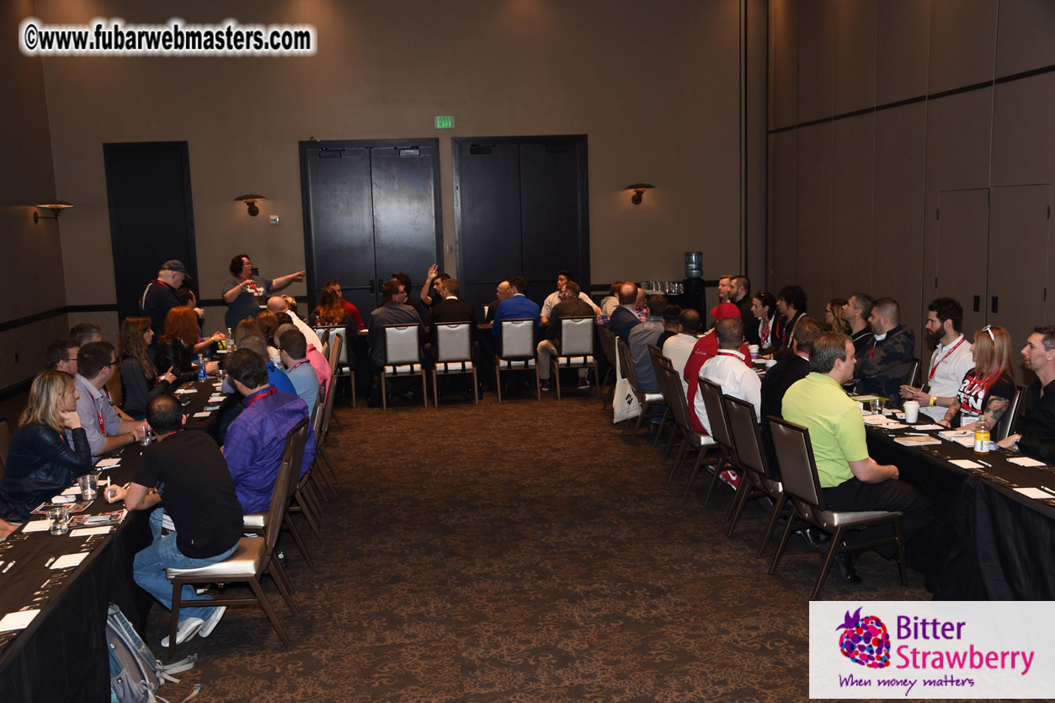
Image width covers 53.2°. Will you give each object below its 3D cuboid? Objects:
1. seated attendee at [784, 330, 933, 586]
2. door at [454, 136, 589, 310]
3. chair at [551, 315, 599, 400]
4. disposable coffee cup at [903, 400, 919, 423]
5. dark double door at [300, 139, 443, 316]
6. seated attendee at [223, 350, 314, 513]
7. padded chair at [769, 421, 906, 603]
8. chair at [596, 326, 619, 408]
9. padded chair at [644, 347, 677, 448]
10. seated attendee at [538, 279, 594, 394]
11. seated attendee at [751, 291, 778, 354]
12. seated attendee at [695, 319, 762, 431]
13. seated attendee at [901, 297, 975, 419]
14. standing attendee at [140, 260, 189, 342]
[{"bbox_3d":[1.831,0.587,5.864,0.790,1.370,0.500,-4,8,-16],"label":"seated attendee"},{"bbox_3d":[-0.062,-1.661,16.197,2.070,3.200,0.140,-3,8,-7],"label":"door"},{"bbox_3d":[0.520,0.024,11.804,0.463,0.906,0.591,-2,8,-4],"label":"chair"},{"bbox_3d":[2.336,0.364,6.416,0.090,0.117,0.090,-2,8,0],"label":"disposable coffee cup"},{"bbox_3d":[-2.141,-1.402,14.783,1.930,3.060,0.120,-2,8,-3],"label":"dark double door"},{"bbox_3d":[-1.668,0.658,6.098,0.760,1.340,0.540,1,8,23],"label":"seated attendee"},{"bbox_3d":[1.739,0.832,5.909,0.591,0.906,0.453,-4,9,-17],"label":"padded chair"},{"bbox_3d":[1.088,0.190,10.665,0.600,0.930,0.460,-4,8,-13],"label":"chair"},{"bbox_3d":[1.349,0.395,8.912,0.600,0.930,0.460,-4,8,-13],"label":"padded chair"},{"bbox_3d":[0.440,-0.166,11.969,0.620,1.300,0.750,-3,8,-11],"label":"seated attendee"},{"bbox_3d":[2.203,0.079,9.953,0.720,1.240,0.480,-5,8,-22],"label":"seated attendee"},{"bbox_3d":[1.547,0.420,7.293,0.758,1.340,0.561,-7,10,-33],"label":"seated attendee"},{"bbox_3d":[2.942,0.334,7.627,0.750,1.400,0.520,-1,8,3],"label":"seated attendee"},{"bbox_3d":[-3.637,-0.087,10.758,0.473,1.674,0.561,-6,9,-28],"label":"standing attendee"}]

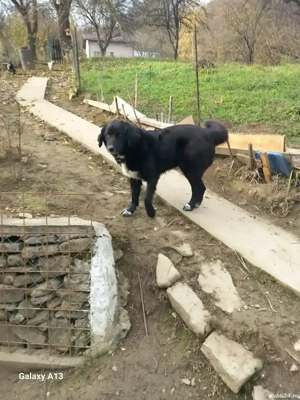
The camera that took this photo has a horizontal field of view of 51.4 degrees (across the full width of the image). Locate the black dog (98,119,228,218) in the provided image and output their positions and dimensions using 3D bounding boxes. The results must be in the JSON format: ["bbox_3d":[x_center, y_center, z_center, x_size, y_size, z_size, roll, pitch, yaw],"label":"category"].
[{"bbox_3d":[0.104,-0.179,1.850,0.780,0.570,0.290,-11,27,-23],"label":"black dog"}]

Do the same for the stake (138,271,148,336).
[{"bbox_3d":[-0.038,0.582,1.740,0.012,0.012,0.343,-12,69,5],"label":"stake"}]

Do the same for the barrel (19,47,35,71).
[{"bbox_3d":[-4.731,-5.472,12.010,0.600,0.900,0.600,0,25,0],"label":"barrel"}]

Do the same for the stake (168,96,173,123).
[{"bbox_3d":[0.273,-1.168,4.074,0.032,0.350,0.032,0,25,0],"label":"stake"}]

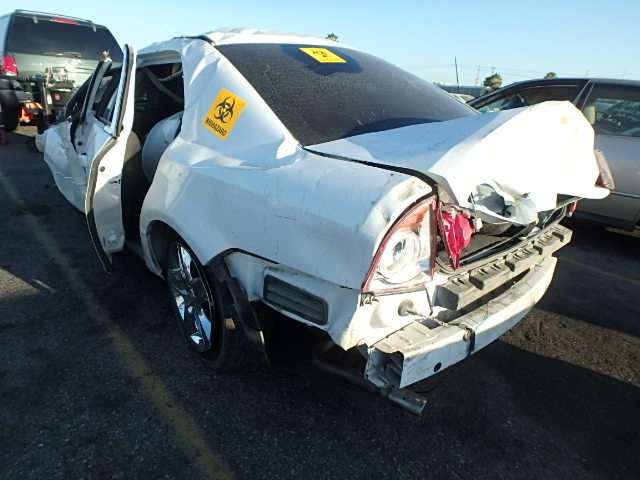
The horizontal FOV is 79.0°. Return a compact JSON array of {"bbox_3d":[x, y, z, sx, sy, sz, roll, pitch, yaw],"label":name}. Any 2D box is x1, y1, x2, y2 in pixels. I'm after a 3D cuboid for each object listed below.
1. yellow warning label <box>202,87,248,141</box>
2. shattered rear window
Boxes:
[{"bbox_3d":[-0.367,-0.486,1.493,0.173,0.165,0.010,38,8,32],"label":"yellow warning label"},{"bbox_3d":[0.191,-0.724,1.786,1.270,0.140,0.850,-16,52,-38],"label":"shattered rear window"}]

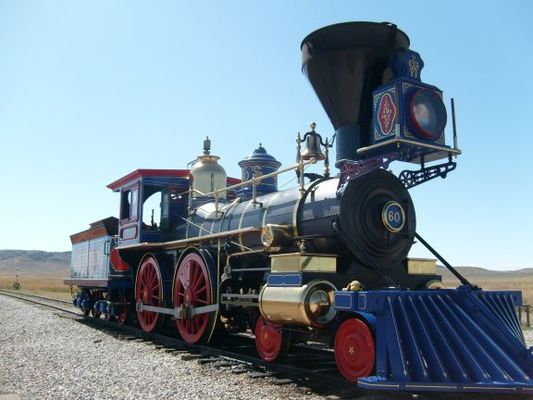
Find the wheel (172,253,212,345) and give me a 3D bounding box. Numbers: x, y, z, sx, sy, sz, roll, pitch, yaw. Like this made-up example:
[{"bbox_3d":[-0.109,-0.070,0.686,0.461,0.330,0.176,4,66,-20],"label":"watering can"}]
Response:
[{"bbox_3d":[-1.241,1.678,9.313,0.170,1.530,1.530,6,-10,-31],"label":"wheel"}]

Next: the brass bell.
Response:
[{"bbox_3d":[0.707,-0.873,8.025,0.365,0.540,0.365,0,-8,0],"label":"brass bell"}]

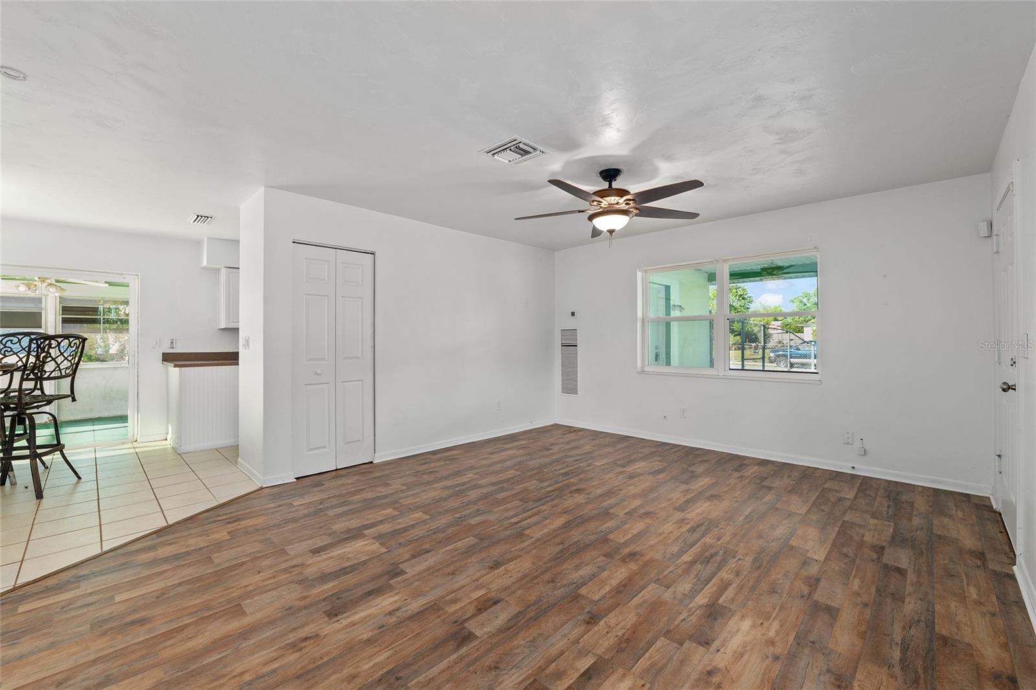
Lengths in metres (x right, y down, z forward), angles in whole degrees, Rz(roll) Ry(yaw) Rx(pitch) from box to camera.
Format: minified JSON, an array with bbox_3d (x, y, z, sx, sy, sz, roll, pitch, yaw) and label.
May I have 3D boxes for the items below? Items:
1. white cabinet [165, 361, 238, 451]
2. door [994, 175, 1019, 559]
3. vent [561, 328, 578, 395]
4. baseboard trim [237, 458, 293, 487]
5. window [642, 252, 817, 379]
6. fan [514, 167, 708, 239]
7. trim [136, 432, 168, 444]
[{"bbox_3d":[-3.520,0.670,4.690,0.740,0.890,0.700,0,1,44],"label":"white cabinet"},{"bbox_3d":[3.030,0.135,2.470,0.870,2.030,0.045,0,1,-44],"label":"door"},{"bbox_3d":[0.698,0.229,5.505,0.285,0.905,0.020,0,1,42],"label":"vent"},{"bbox_3d":[-2.256,1.105,3.612,0.270,0.077,0.840,0,1,-43],"label":"baseboard trim"},{"bbox_3d":[2.120,-0.291,4.275,1.720,1.210,0.100,0,1,42],"label":"window"},{"bbox_3d":[0.685,-1.035,2.960,1.350,0.500,1.290,0,0,3],"label":"fan"},{"bbox_3d":[-4.240,1.080,4.700,0.280,0.085,0.016,0,1,-44],"label":"trim"}]

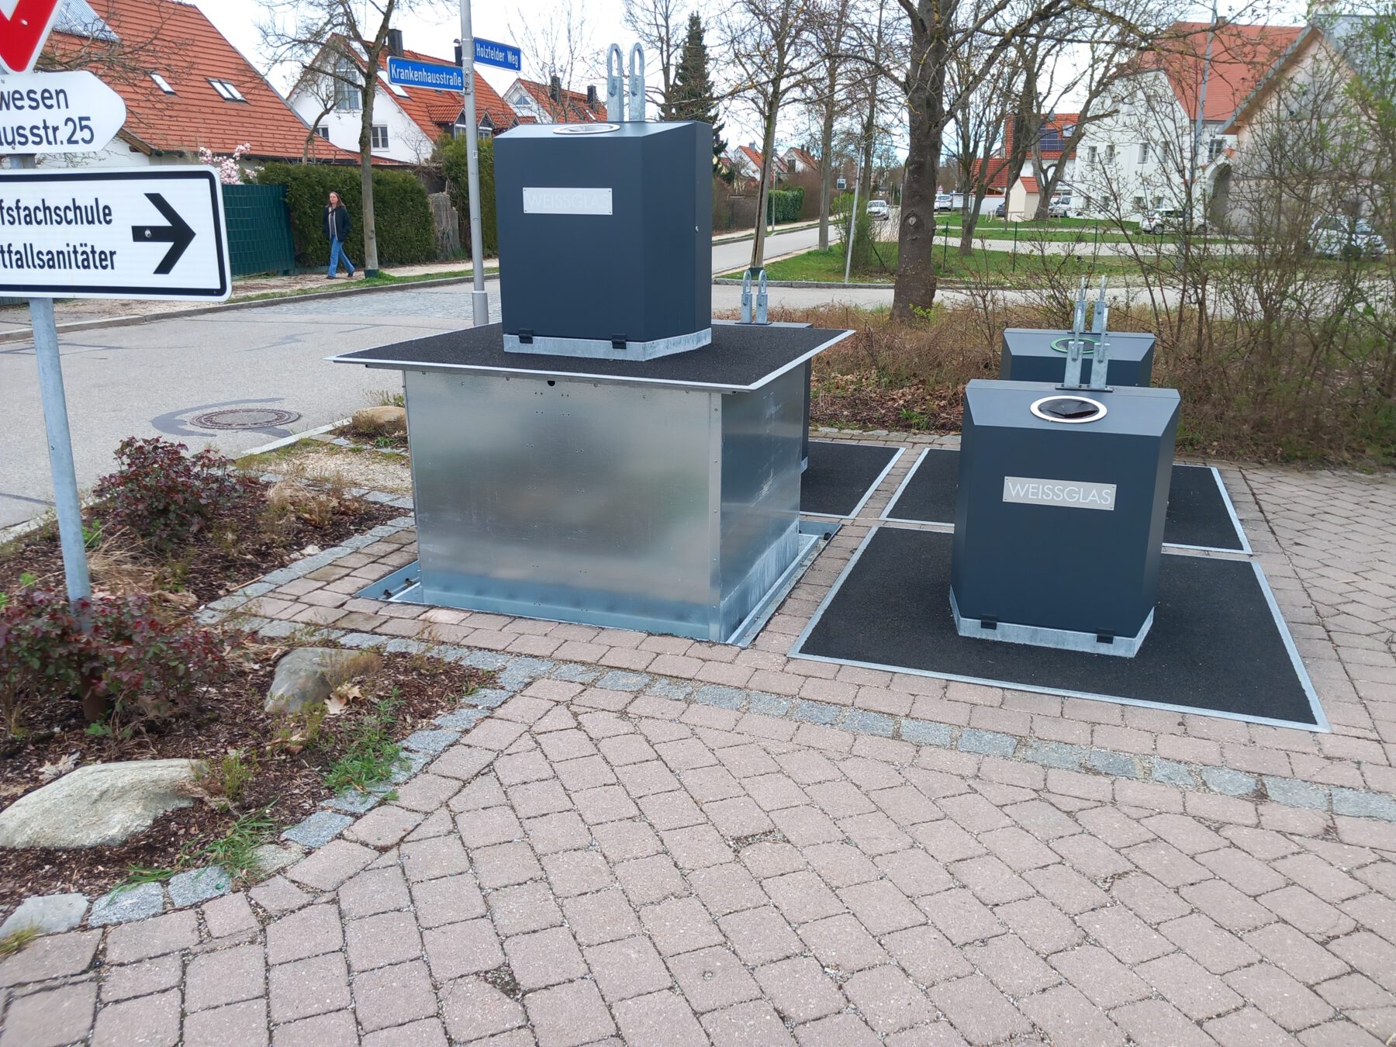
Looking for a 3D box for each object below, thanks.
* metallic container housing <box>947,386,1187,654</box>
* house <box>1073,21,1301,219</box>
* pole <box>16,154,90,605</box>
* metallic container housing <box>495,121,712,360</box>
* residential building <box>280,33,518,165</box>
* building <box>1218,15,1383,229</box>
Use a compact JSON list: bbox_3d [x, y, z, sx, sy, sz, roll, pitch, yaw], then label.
[{"bbox_3d":[1.397,-0.051,4.216,0.779,0.894,0.604,6,18,18],"label":"metallic container housing"},{"bbox_3d":[44.630,-31.927,87.783,21.000,15.000,14.900,-3,17,-10],"label":"house"},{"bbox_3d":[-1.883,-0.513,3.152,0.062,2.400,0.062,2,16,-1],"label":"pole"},{"bbox_3d":[-0.401,-1.180,4.515,0.779,0.894,0.604,6,18,18],"label":"metallic container housing"},{"bbox_3d":[-16.991,-23.300,65.973,11.000,9.650,16.300,5,18,14],"label":"residential building"},{"bbox_3d":[42.210,-26.566,74.170,9.800,13.100,14.000,9,19,28],"label":"building"}]

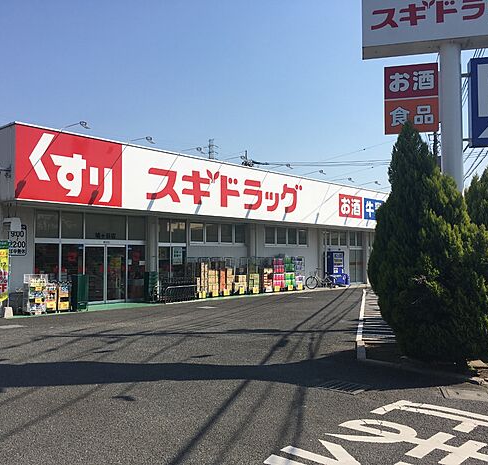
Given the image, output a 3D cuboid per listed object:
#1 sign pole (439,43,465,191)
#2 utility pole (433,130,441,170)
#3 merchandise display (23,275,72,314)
[{"bbox_3d":[4.280,-0.850,10.600,0.440,5.900,0.440,-1,-3,14],"label":"sign pole"},{"bbox_3d":[14.100,-2.200,38.000,0.320,11.000,0.320,0,-3,0],"label":"utility pole"},{"bbox_3d":[-5.920,1.830,15.600,0.450,1.170,1.350,-3,-4,43],"label":"merchandise display"}]

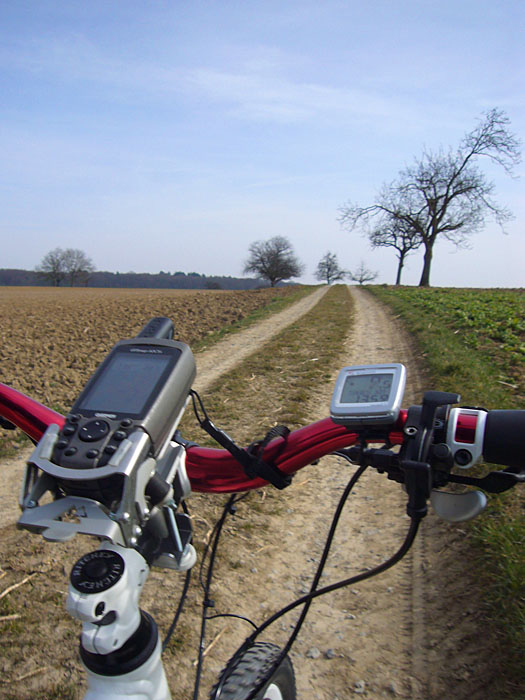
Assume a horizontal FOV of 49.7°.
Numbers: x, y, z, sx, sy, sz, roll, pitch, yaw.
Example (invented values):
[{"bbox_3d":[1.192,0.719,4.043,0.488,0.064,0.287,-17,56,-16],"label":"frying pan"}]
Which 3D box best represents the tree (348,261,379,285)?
[{"bbox_3d":[17.303,-13.106,97.000,5.100,4.500,5.000,0,7,0],"label":"tree"}]

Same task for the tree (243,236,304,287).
[{"bbox_3d":[1.418,-11.346,73.000,7.800,6.600,7.600,0,7,0],"label":"tree"}]

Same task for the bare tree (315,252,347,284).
[{"bbox_3d":[11.130,-13.161,92.000,5.400,5.500,5.400,0,7,0],"label":"bare tree"}]

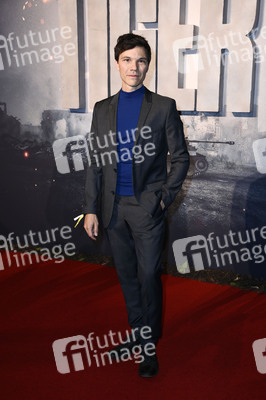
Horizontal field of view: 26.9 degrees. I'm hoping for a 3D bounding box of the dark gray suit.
[{"bbox_3d":[0.020,0.118,2.980,0.520,1.430,0.360,4,14,17],"label":"dark gray suit"}]

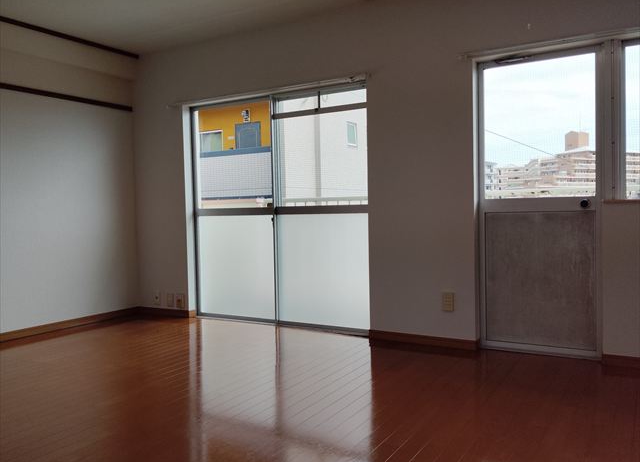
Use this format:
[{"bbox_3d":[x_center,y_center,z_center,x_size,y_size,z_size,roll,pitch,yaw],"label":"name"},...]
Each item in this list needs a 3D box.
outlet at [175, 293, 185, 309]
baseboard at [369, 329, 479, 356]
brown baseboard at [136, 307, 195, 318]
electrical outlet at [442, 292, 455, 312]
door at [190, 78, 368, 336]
[{"bbox_3d":[-1.218,0.617,4.662,0.078,0.120,0.013,0,3,30],"label":"outlet"},{"bbox_3d":[0.673,0.723,3.560,0.739,0.064,0.020,0,3,30],"label":"baseboard"},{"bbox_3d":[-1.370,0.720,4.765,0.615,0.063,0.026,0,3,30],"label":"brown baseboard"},{"bbox_3d":[0.827,0.462,3.454,0.073,0.120,0.013,0,3,30],"label":"electrical outlet"},{"bbox_3d":[-0.346,-0.152,4.257,1.711,1.792,0.085,0,3,30],"label":"door"}]

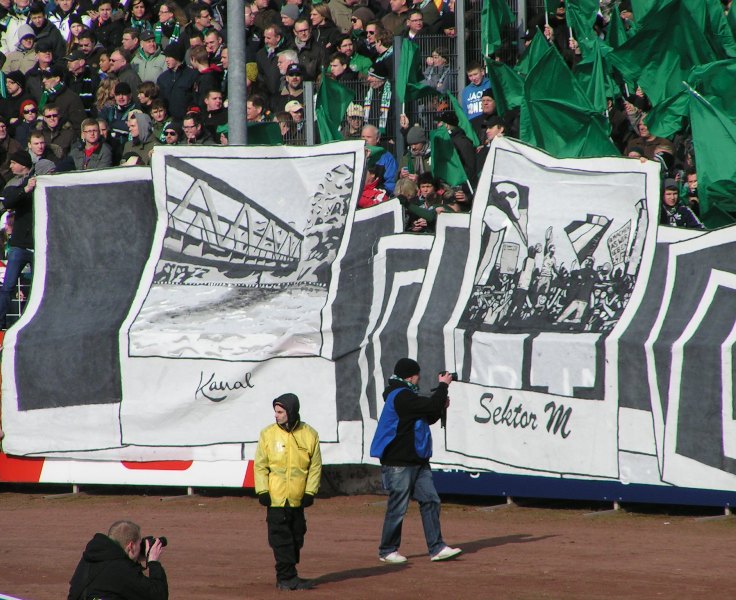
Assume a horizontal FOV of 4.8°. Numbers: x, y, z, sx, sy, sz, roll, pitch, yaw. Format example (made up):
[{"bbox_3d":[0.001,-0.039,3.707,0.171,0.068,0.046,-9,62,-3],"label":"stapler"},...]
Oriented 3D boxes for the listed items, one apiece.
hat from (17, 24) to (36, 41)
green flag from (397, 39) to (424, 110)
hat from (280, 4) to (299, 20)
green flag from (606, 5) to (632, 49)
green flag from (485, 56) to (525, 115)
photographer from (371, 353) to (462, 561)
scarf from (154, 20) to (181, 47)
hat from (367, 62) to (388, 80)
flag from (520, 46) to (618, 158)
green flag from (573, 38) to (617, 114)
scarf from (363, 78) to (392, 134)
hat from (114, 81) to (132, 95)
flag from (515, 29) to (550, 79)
[{"bbox_3d":[-3.636,-2.848,93.500,0.200,0.180,0.230,-1,3,-11],"label":"hat"},{"bbox_3d":[0.435,-2.311,90.000,0.310,0.740,0.250,0,3,18],"label":"green flag"},{"bbox_3d":[-0.830,-3.038,92.800,0.190,0.175,0.220,2,4,41],"label":"hat"},{"bbox_3d":[2.495,-2.719,87.300,0.260,0.450,0.160,1,7,20],"label":"green flag"},{"bbox_3d":[1.399,-2.188,90.000,0.420,0.600,0.280,0,3,18],"label":"green flag"},{"bbox_3d":[0.426,1.445,78.800,0.760,1.830,0.560,-2,3,-12],"label":"photographer"},{"bbox_3d":[-2.053,-2.718,89.900,0.280,0.300,0.200,2,7,23],"label":"scarf"},{"bbox_3d":[0.099,-2.373,91.200,0.210,0.190,0.240,10,4,36],"label":"hat"},{"bbox_3d":[2.040,-1.989,88.900,1.000,1.170,0.400,0,3,0],"label":"flag"},{"bbox_3d":[2.311,-2.290,89.600,0.450,0.800,0.350,0,3,0],"label":"green flag"},{"bbox_3d":[0.100,-1.939,88.000,0.280,0.530,0.180,1,7,18],"label":"scarf"},{"bbox_3d":[-2.603,-2.259,93.500,0.180,0.145,0.240,0,3,16],"label":"hat"},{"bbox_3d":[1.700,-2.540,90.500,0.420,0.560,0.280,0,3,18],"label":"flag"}]

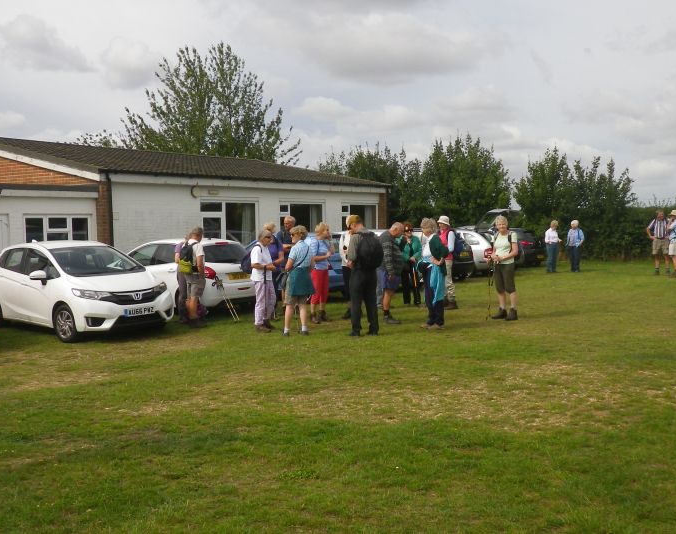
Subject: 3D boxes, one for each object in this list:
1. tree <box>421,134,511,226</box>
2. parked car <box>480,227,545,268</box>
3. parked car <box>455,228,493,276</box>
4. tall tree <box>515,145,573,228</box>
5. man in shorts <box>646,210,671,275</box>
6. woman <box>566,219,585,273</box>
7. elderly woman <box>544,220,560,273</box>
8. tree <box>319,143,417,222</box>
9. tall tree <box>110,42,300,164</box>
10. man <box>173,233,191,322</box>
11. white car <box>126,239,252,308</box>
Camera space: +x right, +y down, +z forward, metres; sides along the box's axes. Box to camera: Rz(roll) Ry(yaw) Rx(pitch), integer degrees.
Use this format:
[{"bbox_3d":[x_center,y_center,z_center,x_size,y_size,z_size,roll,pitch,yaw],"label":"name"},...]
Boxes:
[{"bbox_3d":[5.262,-2.855,28.876,3.900,5.010,3.700,-1,4,0],"label":"tree"},{"bbox_3d":[5.137,-0.720,25.184,1.820,1.470,4.450,-5,5,-44],"label":"parked car"},{"bbox_3d":[3.368,-0.506,22.267,4.350,1.490,1.780,2,5,42],"label":"parked car"},{"bbox_3d":[8.479,-2.618,29.160,2.500,4.600,2.500,0,4,16],"label":"tall tree"},{"bbox_3d":[8.885,-0.634,19.546,0.580,1.790,0.400,-1,4,8],"label":"man in shorts"},{"bbox_3d":[7.196,-0.647,21.412,0.520,1.570,0.340,2,5,30],"label":"woman"},{"bbox_3d":[6.655,-0.643,21.950,0.500,1.630,0.400,-4,4,-32],"label":"elderly woman"},{"bbox_3d":[1.335,-2.891,30.875,4.300,4.990,4.000,-1,4,0],"label":"tree"},{"bbox_3d":[-7.128,-6.254,37.654,9.800,11.150,9.200,-1,4,0],"label":"tall tree"},{"bbox_3d":[-2.781,0.212,12.693,0.500,1.650,0.360,1,4,27],"label":"man"},{"bbox_3d":[-3.290,0.140,14.650,4.050,1.480,1.740,3,5,41],"label":"white car"}]

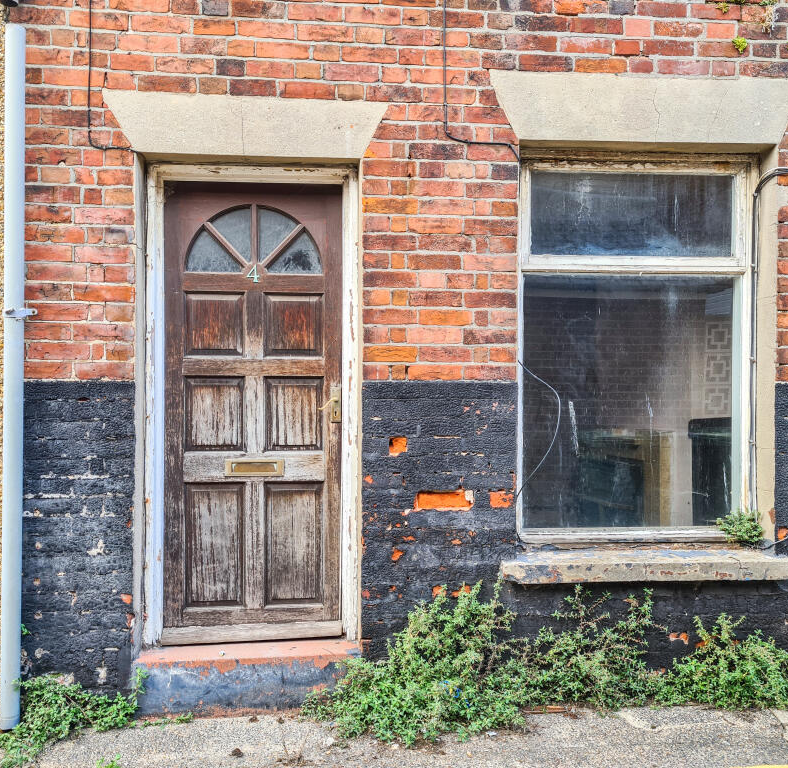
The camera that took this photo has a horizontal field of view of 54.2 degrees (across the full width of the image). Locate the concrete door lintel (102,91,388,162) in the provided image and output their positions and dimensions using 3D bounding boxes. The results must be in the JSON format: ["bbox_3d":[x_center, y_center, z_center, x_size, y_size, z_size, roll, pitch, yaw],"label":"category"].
[{"bbox_3d":[-0.595,-1.038,3.168,1.137,0.233,0.150,0,0,-5],"label":"concrete door lintel"}]

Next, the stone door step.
[{"bbox_3d":[-0.591,1.213,3.198,0.893,0.232,0.210,0,0,-5],"label":"stone door step"}]

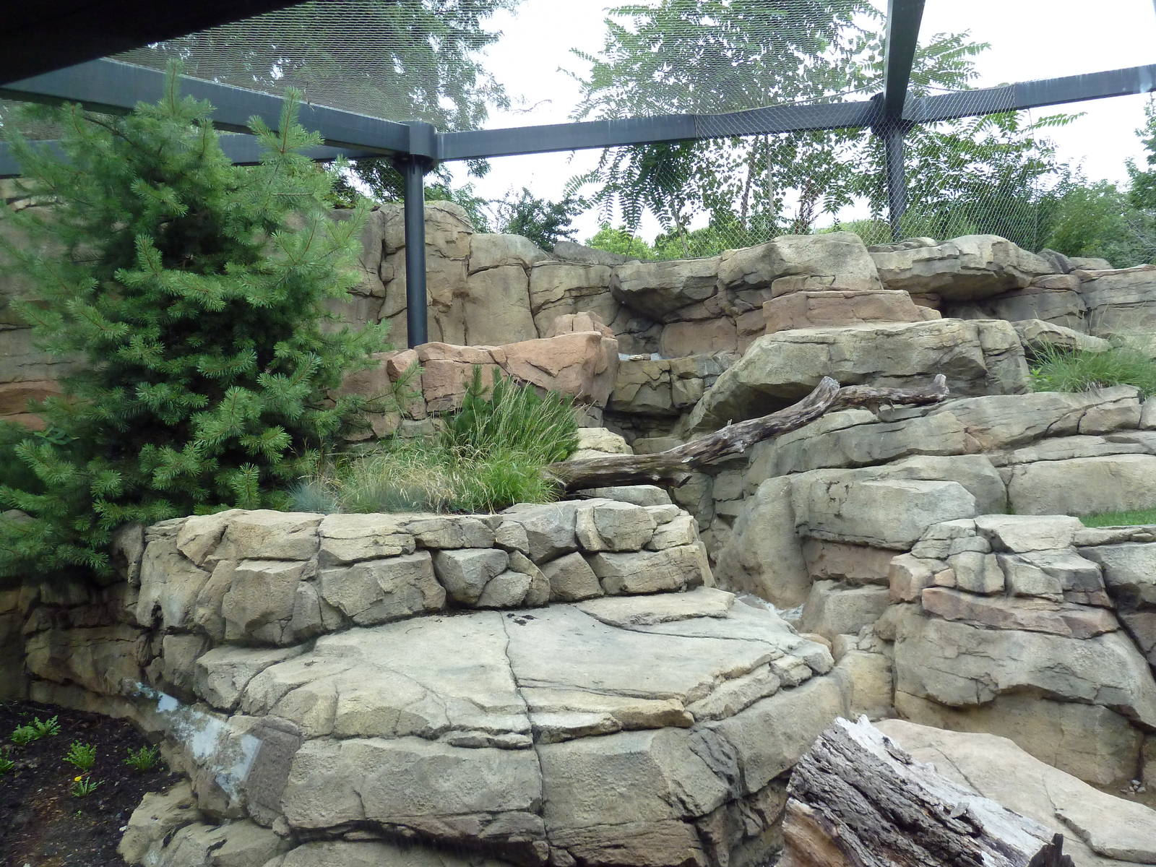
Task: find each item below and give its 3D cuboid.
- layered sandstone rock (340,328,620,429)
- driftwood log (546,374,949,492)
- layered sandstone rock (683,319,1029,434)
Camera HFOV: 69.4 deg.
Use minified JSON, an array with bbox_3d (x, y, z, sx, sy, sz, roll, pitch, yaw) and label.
[{"bbox_3d":[-0.856,-0.458,7.700,2.420,0.780,1.100,-2,-4,12],"label":"layered sandstone rock"},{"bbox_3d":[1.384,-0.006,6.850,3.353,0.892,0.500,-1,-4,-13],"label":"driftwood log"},{"bbox_3d":[2.560,-0.500,8.000,3.000,0.950,1.500,-2,-3,0],"label":"layered sandstone rock"}]

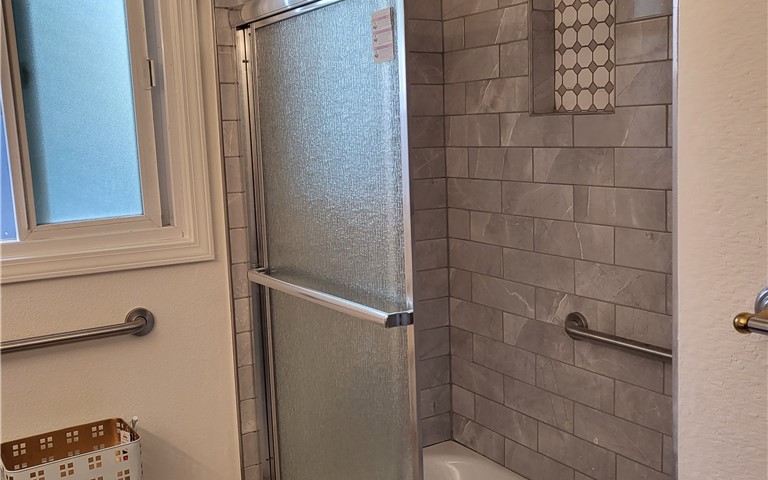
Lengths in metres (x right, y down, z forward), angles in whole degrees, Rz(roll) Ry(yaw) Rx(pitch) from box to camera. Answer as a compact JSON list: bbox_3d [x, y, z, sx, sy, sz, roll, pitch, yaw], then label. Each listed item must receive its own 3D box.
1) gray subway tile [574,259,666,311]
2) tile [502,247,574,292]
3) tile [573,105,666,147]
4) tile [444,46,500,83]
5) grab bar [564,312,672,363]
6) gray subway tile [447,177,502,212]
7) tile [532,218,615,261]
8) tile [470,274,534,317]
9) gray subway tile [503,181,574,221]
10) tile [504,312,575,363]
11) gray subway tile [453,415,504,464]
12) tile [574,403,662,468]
[{"bbox_3d":[0.618,0.119,2.028,0.010,0.100,0.301,-7,9,-31],"label":"gray subway tile"},{"bbox_3d":[0.457,0.088,2.284,0.010,0.100,0.301,-7,9,-31],"label":"tile"},{"bbox_3d":[0.603,-0.289,1.972,0.009,0.101,0.299,-7,9,-32],"label":"tile"},{"bbox_3d":[0.278,-0.551,2.439,0.009,0.101,0.275,-7,9,-32],"label":"tile"},{"bbox_3d":[0.682,0.284,1.935,0.076,0.080,0.680,-7,9,-32],"label":"grab bar"},{"bbox_3d":[0.294,-0.144,2.501,0.010,0.100,0.278,-7,9,-31],"label":"gray subway tile"},{"bbox_3d":[0.533,0.000,2.158,0.010,0.100,0.301,-7,9,-32],"label":"tile"},{"bbox_3d":[0.376,0.175,2.432,0.010,0.100,0.301,-7,9,-31],"label":"tile"},{"bbox_3d":[0.457,-0.117,2.296,0.009,0.101,0.304,-7,9,-32],"label":"gray subway tile"},{"bbox_3d":[0.465,0.292,2.313,0.010,0.100,0.301,-7,9,-31],"label":"tile"},{"bbox_3d":[0.325,0.671,2.616,0.010,0.100,0.278,-7,9,-31],"label":"gray subway tile"},{"bbox_3d":[0.645,0.536,2.126,0.009,0.101,0.304,-7,9,-32],"label":"tile"}]

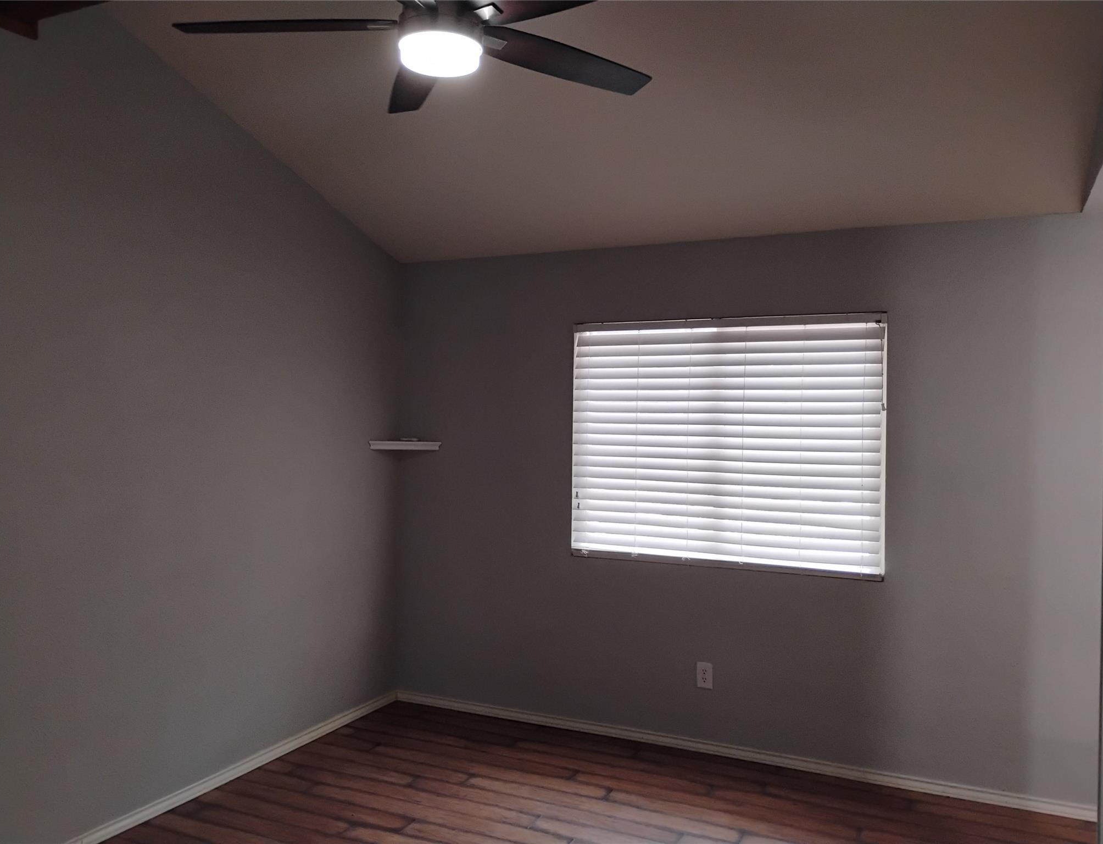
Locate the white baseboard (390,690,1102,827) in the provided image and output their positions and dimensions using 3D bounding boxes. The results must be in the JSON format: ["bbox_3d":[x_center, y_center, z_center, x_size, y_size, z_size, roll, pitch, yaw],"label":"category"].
[{"bbox_3d":[0.665,1.533,4.311,3.384,0.062,0.015,1,0,25],"label":"white baseboard"}]

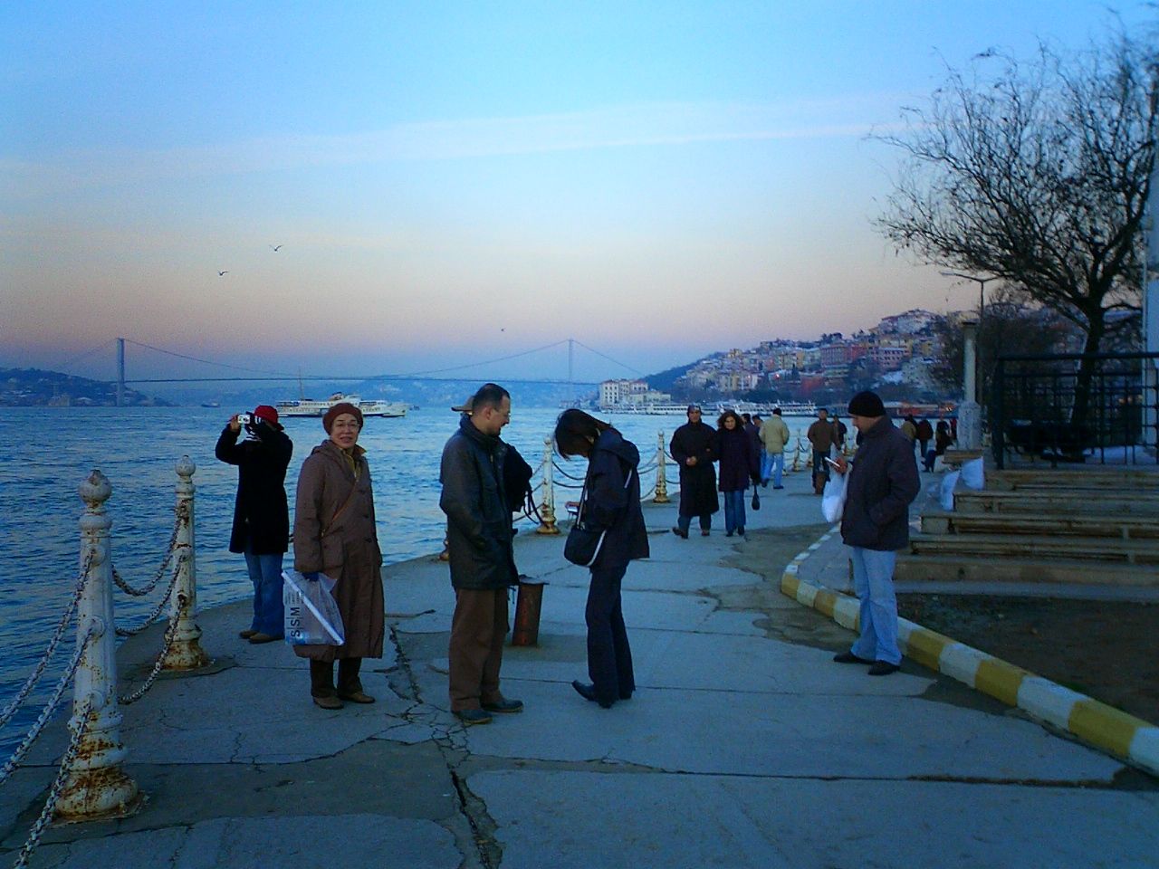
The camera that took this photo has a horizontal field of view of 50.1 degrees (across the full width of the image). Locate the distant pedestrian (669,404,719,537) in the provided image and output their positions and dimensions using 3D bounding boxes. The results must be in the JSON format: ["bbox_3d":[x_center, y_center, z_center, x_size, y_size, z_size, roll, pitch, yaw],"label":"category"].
[{"bbox_3d":[1.532,0.482,16.500,0.640,1.730,0.420,0,1,10],"label":"distant pedestrian"}]

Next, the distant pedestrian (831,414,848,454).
[{"bbox_3d":[8.749,0.184,42.000,0.520,1.700,0.360,1,1,18],"label":"distant pedestrian"}]

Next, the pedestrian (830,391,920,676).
[{"bbox_3d":[1.856,0.619,7.800,0.530,1.740,0.530,0,1,-10],"label":"pedestrian"}]

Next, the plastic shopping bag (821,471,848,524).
[{"bbox_3d":[1.625,0.396,7.900,0.210,0.350,0.200,0,1,-6],"label":"plastic shopping bag"}]

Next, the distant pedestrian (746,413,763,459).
[{"bbox_3d":[4.083,0.313,28.982,0.400,1.600,0.500,0,1,-18],"label":"distant pedestrian"}]

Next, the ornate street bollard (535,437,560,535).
[{"bbox_3d":[-0.428,0.681,16.500,0.320,1.290,0.320,0,1,0],"label":"ornate street bollard"}]

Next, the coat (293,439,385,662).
[{"bbox_3d":[-1.329,0.638,6.850,0.400,1.230,0.500,1,2,41],"label":"coat"}]

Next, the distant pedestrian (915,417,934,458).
[{"bbox_3d":[13.209,0.116,47.282,0.550,1.600,0.400,0,1,12],"label":"distant pedestrian"}]

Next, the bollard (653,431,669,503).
[{"bbox_3d":[1.448,0.560,22.086,0.290,1.270,0.290,0,1,0],"label":"bollard"}]

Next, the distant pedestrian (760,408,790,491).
[{"bbox_3d":[4.225,0.286,26.781,0.580,1.720,0.440,0,1,-9],"label":"distant pedestrian"}]

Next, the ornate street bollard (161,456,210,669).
[{"bbox_3d":[-2.502,0.803,7.880,0.310,1.320,0.310,0,1,0],"label":"ornate street bollard"}]

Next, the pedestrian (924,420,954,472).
[{"bbox_3d":[9.442,0.309,32.500,0.780,1.320,0.500,0,1,-12],"label":"pedestrian"}]

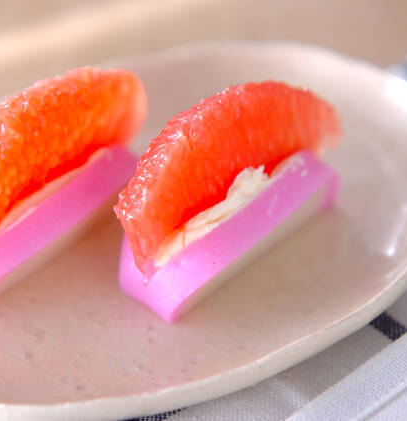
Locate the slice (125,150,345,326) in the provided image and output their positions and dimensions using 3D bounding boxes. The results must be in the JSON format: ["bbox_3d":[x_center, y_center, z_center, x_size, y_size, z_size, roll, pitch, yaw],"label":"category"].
[{"bbox_3d":[0.007,0.003,0.557,0.017,0.015,0.058,31,49,32],"label":"slice"}]

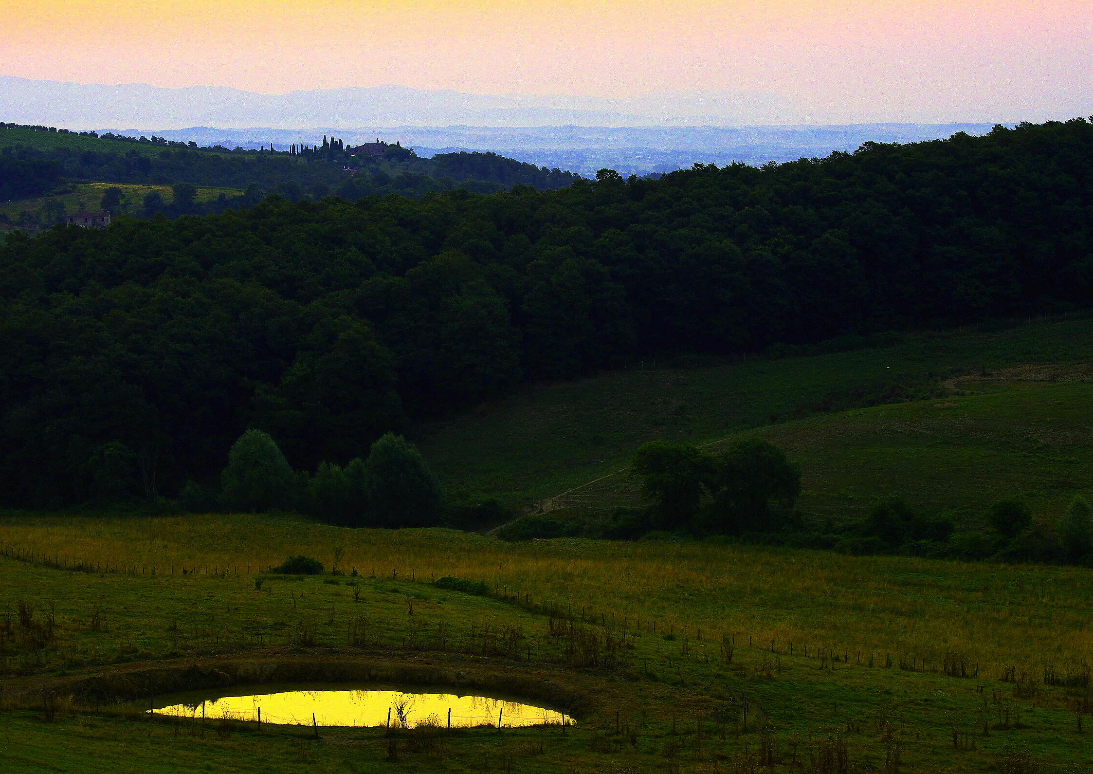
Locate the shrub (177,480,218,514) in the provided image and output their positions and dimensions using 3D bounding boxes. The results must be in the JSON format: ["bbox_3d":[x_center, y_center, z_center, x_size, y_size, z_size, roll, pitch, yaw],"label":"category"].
[{"bbox_3d":[-44.090,14.108,335.000,5.181,4.606,4.922,0,6,0],"label":"shrub"}]

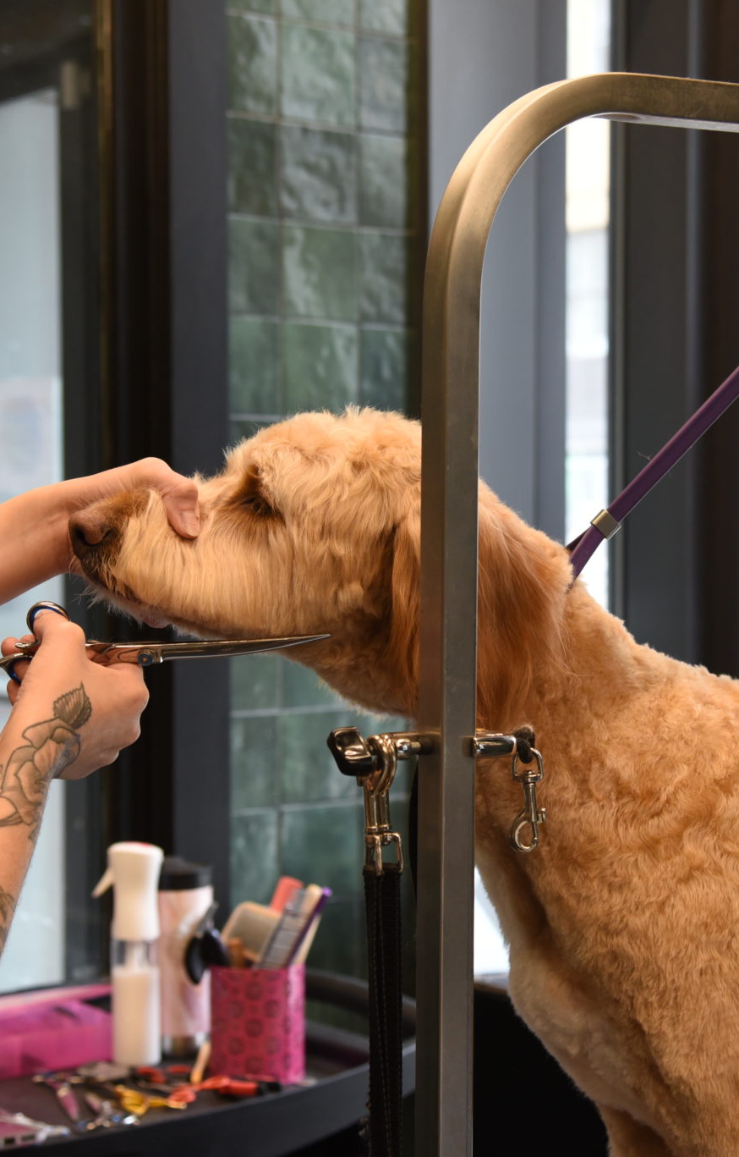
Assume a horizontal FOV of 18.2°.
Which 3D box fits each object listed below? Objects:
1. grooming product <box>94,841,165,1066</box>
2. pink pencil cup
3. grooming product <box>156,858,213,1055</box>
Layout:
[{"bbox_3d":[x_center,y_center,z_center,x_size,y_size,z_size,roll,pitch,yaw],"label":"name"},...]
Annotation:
[{"bbox_3d":[-0.259,0.404,2.496,0.074,0.234,0.053,0,2,0],"label":"grooming product"},{"bbox_3d":[-0.119,0.463,2.446,0.084,0.119,0.084,1,2,13],"label":"pink pencil cup"},{"bbox_3d":[-0.207,0.413,2.545,0.071,0.211,0.071,0,2,0],"label":"grooming product"}]

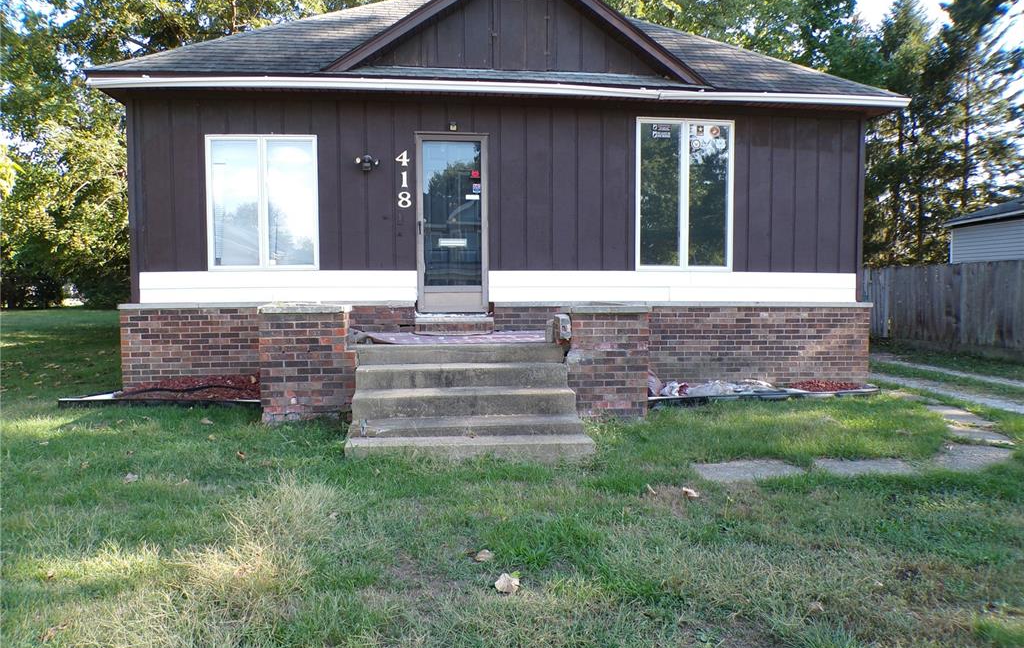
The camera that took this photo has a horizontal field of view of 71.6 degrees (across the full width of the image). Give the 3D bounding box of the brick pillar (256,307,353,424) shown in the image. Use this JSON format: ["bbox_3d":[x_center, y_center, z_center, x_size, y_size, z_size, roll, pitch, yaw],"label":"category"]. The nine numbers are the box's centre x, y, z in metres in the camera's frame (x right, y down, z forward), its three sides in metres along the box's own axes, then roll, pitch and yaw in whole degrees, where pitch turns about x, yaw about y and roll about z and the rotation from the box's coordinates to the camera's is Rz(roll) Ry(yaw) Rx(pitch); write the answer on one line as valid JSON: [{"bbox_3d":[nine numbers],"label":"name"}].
[{"bbox_3d":[-1.825,0.353,6.460,0.825,1.040,0.550,0,3,-7],"label":"brick pillar"}]

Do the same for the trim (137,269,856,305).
[{"bbox_3d":[0.098,-0.443,8.471,8.606,0.370,0.070,0,3,-7],"label":"trim"}]

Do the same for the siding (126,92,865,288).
[{"bbox_3d":[0.083,-1.528,8.457,8.755,2.250,0.150,0,3,-7],"label":"siding"}]

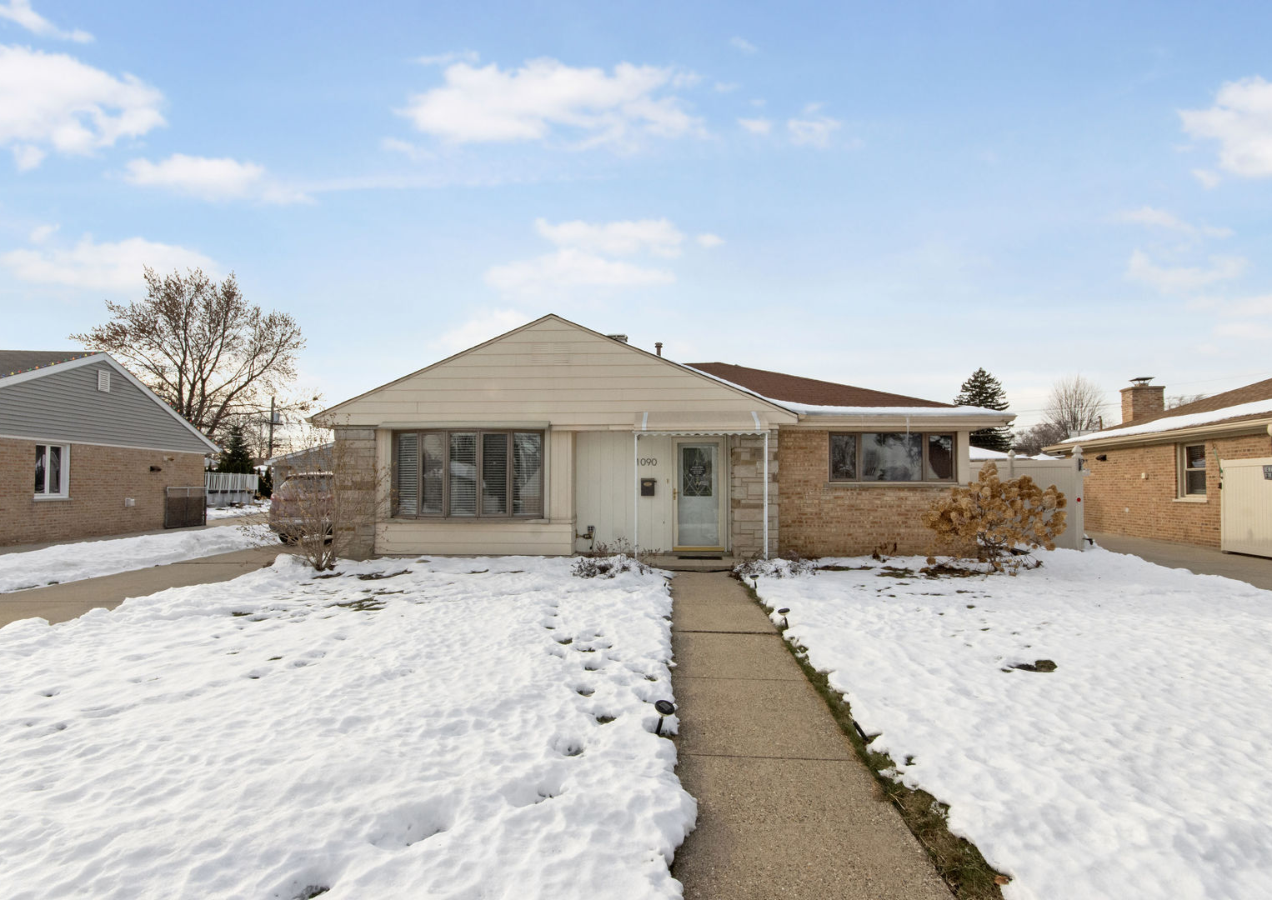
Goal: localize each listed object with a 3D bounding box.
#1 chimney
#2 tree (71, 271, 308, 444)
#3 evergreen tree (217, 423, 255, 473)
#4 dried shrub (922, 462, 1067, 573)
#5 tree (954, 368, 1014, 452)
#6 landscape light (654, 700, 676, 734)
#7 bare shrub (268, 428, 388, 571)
[{"bbox_3d":[14.100,-1.330,15.650,0.770,1.400,0.470,0,-3,10],"label":"chimney"},{"bbox_3d":[-20.500,-2.750,26.000,8.600,11.300,8.400,0,-3,2],"label":"tree"},{"bbox_3d":[-25.600,0.980,36.000,2.300,5.200,2.300,0,-3,2],"label":"evergreen tree"},{"bbox_3d":[5.390,1.020,8.450,1.900,1.670,1.700,0,-3,2],"label":"dried shrub"},{"bbox_3d":[22.100,-0.840,36.000,4.200,8.900,4.200,0,-3,2],"label":"tree"},{"bbox_3d":[0.187,1.964,4.070,0.140,0.260,0.140,10,6,2],"label":"landscape light"},{"bbox_3d":[-4.720,0.740,8.600,1.700,2.200,1.600,0,-3,2],"label":"bare shrub"}]

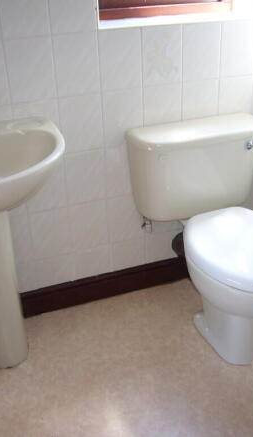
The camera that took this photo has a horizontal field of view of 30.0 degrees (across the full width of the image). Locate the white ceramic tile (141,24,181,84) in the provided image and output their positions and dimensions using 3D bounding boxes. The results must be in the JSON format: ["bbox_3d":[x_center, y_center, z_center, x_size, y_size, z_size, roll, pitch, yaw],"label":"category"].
[{"bbox_3d":[0.122,-0.561,1.622,0.151,0.201,0.010,-12,30,-17],"label":"white ceramic tile"}]

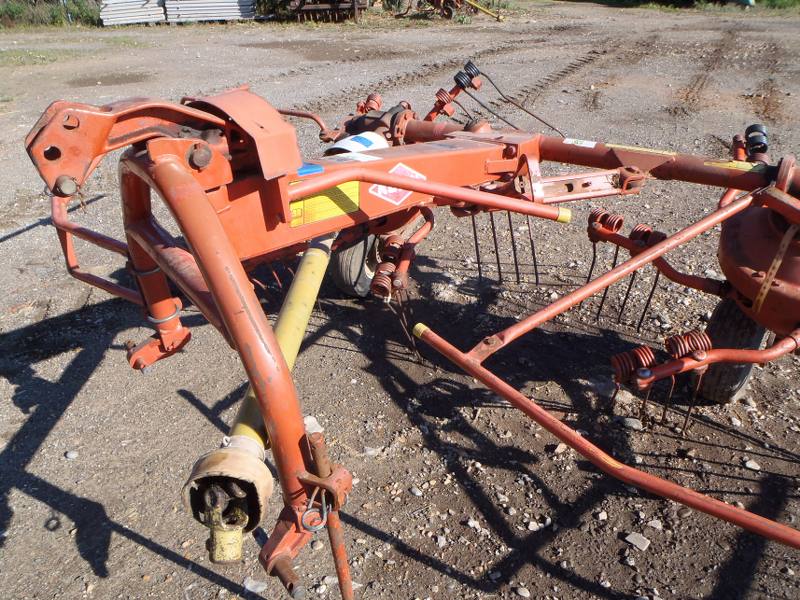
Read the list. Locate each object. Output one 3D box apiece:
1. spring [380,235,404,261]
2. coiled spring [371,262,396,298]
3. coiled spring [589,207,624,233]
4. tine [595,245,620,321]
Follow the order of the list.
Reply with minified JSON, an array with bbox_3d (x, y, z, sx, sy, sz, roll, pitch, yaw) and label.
[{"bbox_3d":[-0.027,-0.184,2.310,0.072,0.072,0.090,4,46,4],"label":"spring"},{"bbox_3d":[-0.053,-0.063,2.100,0.065,0.065,0.125,8,57,15],"label":"coiled spring"},{"bbox_3d":[0.670,-0.261,2.100,0.125,0.065,0.065,30,40,29],"label":"coiled spring"},{"bbox_3d":[0.786,-0.058,2.450,0.030,0.349,0.040,20,43,23],"label":"tine"}]

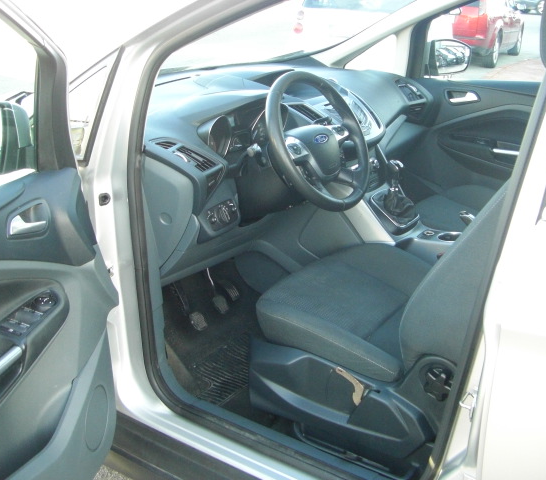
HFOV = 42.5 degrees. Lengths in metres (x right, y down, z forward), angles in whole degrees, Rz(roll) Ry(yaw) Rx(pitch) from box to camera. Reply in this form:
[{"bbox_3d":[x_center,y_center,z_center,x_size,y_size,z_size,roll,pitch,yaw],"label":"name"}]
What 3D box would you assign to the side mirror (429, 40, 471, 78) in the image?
[{"bbox_3d":[0.709,-0.737,2.842,0.220,0.155,0.110,-18,27,-38],"label":"side mirror"}]

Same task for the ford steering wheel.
[{"bbox_3d":[0.107,-0.244,1.793,0.110,0.375,0.375,-21,3,41],"label":"ford steering wheel"}]

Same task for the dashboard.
[{"bbox_3d":[0.027,-0.325,2.316,0.580,0.480,1.420,14,25,34],"label":"dashboard"}]

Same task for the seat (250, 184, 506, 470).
[{"bbox_3d":[0.420,-0.039,1.623,0.820,1.120,0.540,14,25,34],"label":"seat"}]

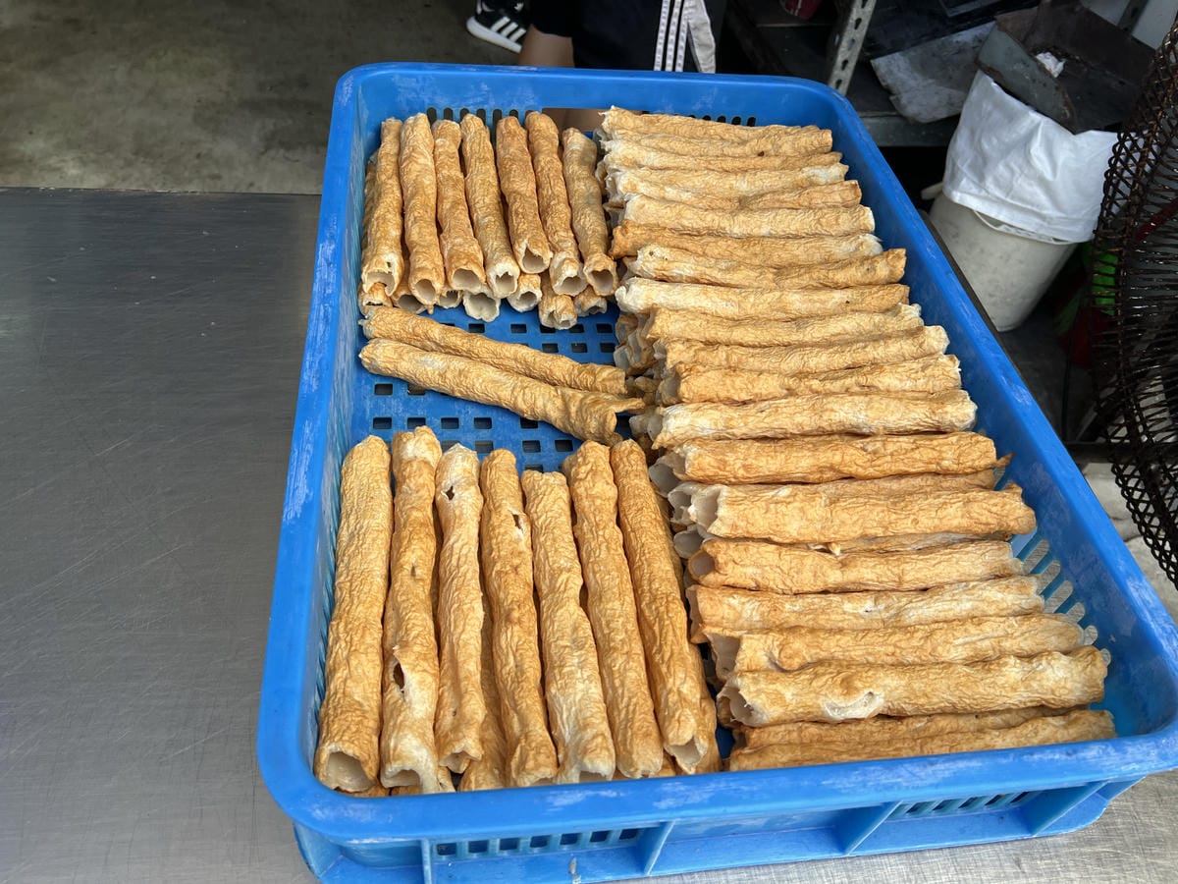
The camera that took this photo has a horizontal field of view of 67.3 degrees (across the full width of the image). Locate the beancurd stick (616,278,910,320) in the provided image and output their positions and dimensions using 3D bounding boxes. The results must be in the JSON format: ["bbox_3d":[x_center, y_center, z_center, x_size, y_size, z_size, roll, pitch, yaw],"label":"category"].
[{"bbox_3d":[0.131,-0.107,0.662,0.222,0.026,0.027,-2,49,-9],"label":"beancurd stick"}]

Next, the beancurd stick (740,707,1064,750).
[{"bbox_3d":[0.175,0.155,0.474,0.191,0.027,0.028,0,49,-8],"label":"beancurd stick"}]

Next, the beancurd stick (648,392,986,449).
[{"bbox_3d":[0.147,-0.014,0.573,0.212,0.028,0.029,-1,48,-10],"label":"beancurd stick"}]

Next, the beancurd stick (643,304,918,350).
[{"bbox_3d":[0.141,-0.083,0.638,0.205,0.026,0.026,-4,50,-11],"label":"beancurd stick"}]

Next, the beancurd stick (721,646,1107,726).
[{"bbox_3d":[0.171,0.126,0.453,0.201,0.027,0.027,-1,50,-9],"label":"beancurd stick"}]

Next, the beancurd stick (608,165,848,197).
[{"bbox_3d":[0.120,-0.223,0.755,0.210,0.026,0.026,-6,51,-13],"label":"beancurd stick"}]

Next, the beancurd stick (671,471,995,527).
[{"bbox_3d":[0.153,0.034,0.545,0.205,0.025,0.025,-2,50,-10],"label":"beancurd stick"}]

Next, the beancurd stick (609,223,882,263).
[{"bbox_3d":[0.122,-0.152,0.679,0.209,0.026,0.026,-1,50,-9],"label":"beancurd stick"}]

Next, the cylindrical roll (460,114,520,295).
[{"bbox_3d":[-0.083,-0.199,0.716,0.026,0.026,0.216,-4,50,-11],"label":"cylindrical roll"}]

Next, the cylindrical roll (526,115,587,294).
[{"bbox_3d":[-0.029,-0.202,0.732,0.027,0.027,0.195,-2,57,-10],"label":"cylindrical roll"}]

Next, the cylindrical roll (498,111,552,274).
[{"bbox_3d":[-0.055,-0.213,0.745,0.026,0.026,0.185,-2,51,-11],"label":"cylindrical roll"}]

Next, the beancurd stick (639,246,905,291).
[{"bbox_3d":[0.140,-0.135,0.687,0.213,0.026,0.027,-1,49,-8],"label":"beancurd stick"}]

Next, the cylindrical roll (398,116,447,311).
[{"bbox_3d":[-0.137,-0.197,0.729,0.028,0.028,0.226,-3,50,-10],"label":"cylindrical roll"}]

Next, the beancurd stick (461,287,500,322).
[{"bbox_3d":[-0.105,-0.184,0.764,0.029,0.028,0.209,-5,50,-11],"label":"beancurd stick"}]

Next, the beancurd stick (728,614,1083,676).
[{"bbox_3d":[0.174,0.110,0.484,0.195,0.026,0.026,-2,50,-10],"label":"beancurd stick"}]

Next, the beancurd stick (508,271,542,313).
[{"bbox_3d":[-0.067,-0.197,0.777,0.027,0.026,0.210,-2,48,-11],"label":"beancurd stick"}]

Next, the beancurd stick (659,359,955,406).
[{"bbox_3d":[0.153,-0.042,0.605,0.209,0.027,0.027,-3,50,-10],"label":"beancurd stick"}]

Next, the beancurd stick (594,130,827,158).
[{"bbox_3d":[0.112,-0.257,0.762,0.206,0.024,0.024,-6,50,-12],"label":"beancurd stick"}]

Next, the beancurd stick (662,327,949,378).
[{"bbox_3d":[0.146,-0.063,0.596,0.200,0.025,0.025,-3,50,-10],"label":"beancurd stick"}]

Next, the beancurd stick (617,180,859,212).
[{"bbox_3d":[0.124,-0.211,0.754,0.213,0.025,0.026,-2,49,-9],"label":"beancurd stick"}]

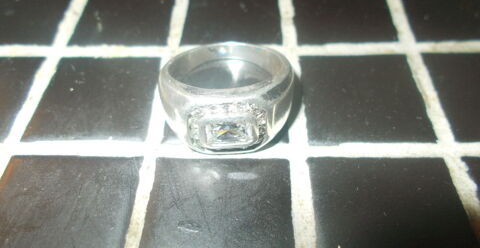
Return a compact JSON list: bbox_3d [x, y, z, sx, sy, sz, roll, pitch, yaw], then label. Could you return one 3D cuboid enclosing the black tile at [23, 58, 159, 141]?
[{"bbox_3d":[-0.027,-0.004,0.071,0.022,0.004,0.022,0,53,3],"label":"black tile"}]

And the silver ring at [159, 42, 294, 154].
[{"bbox_3d":[-0.002,-0.008,0.062,0.024,0.013,0.025,0,53,3],"label":"silver ring"}]

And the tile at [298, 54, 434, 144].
[{"bbox_3d":[0.022,-0.004,0.069,0.022,0.004,0.022,0,53,3],"label":"tile"}]

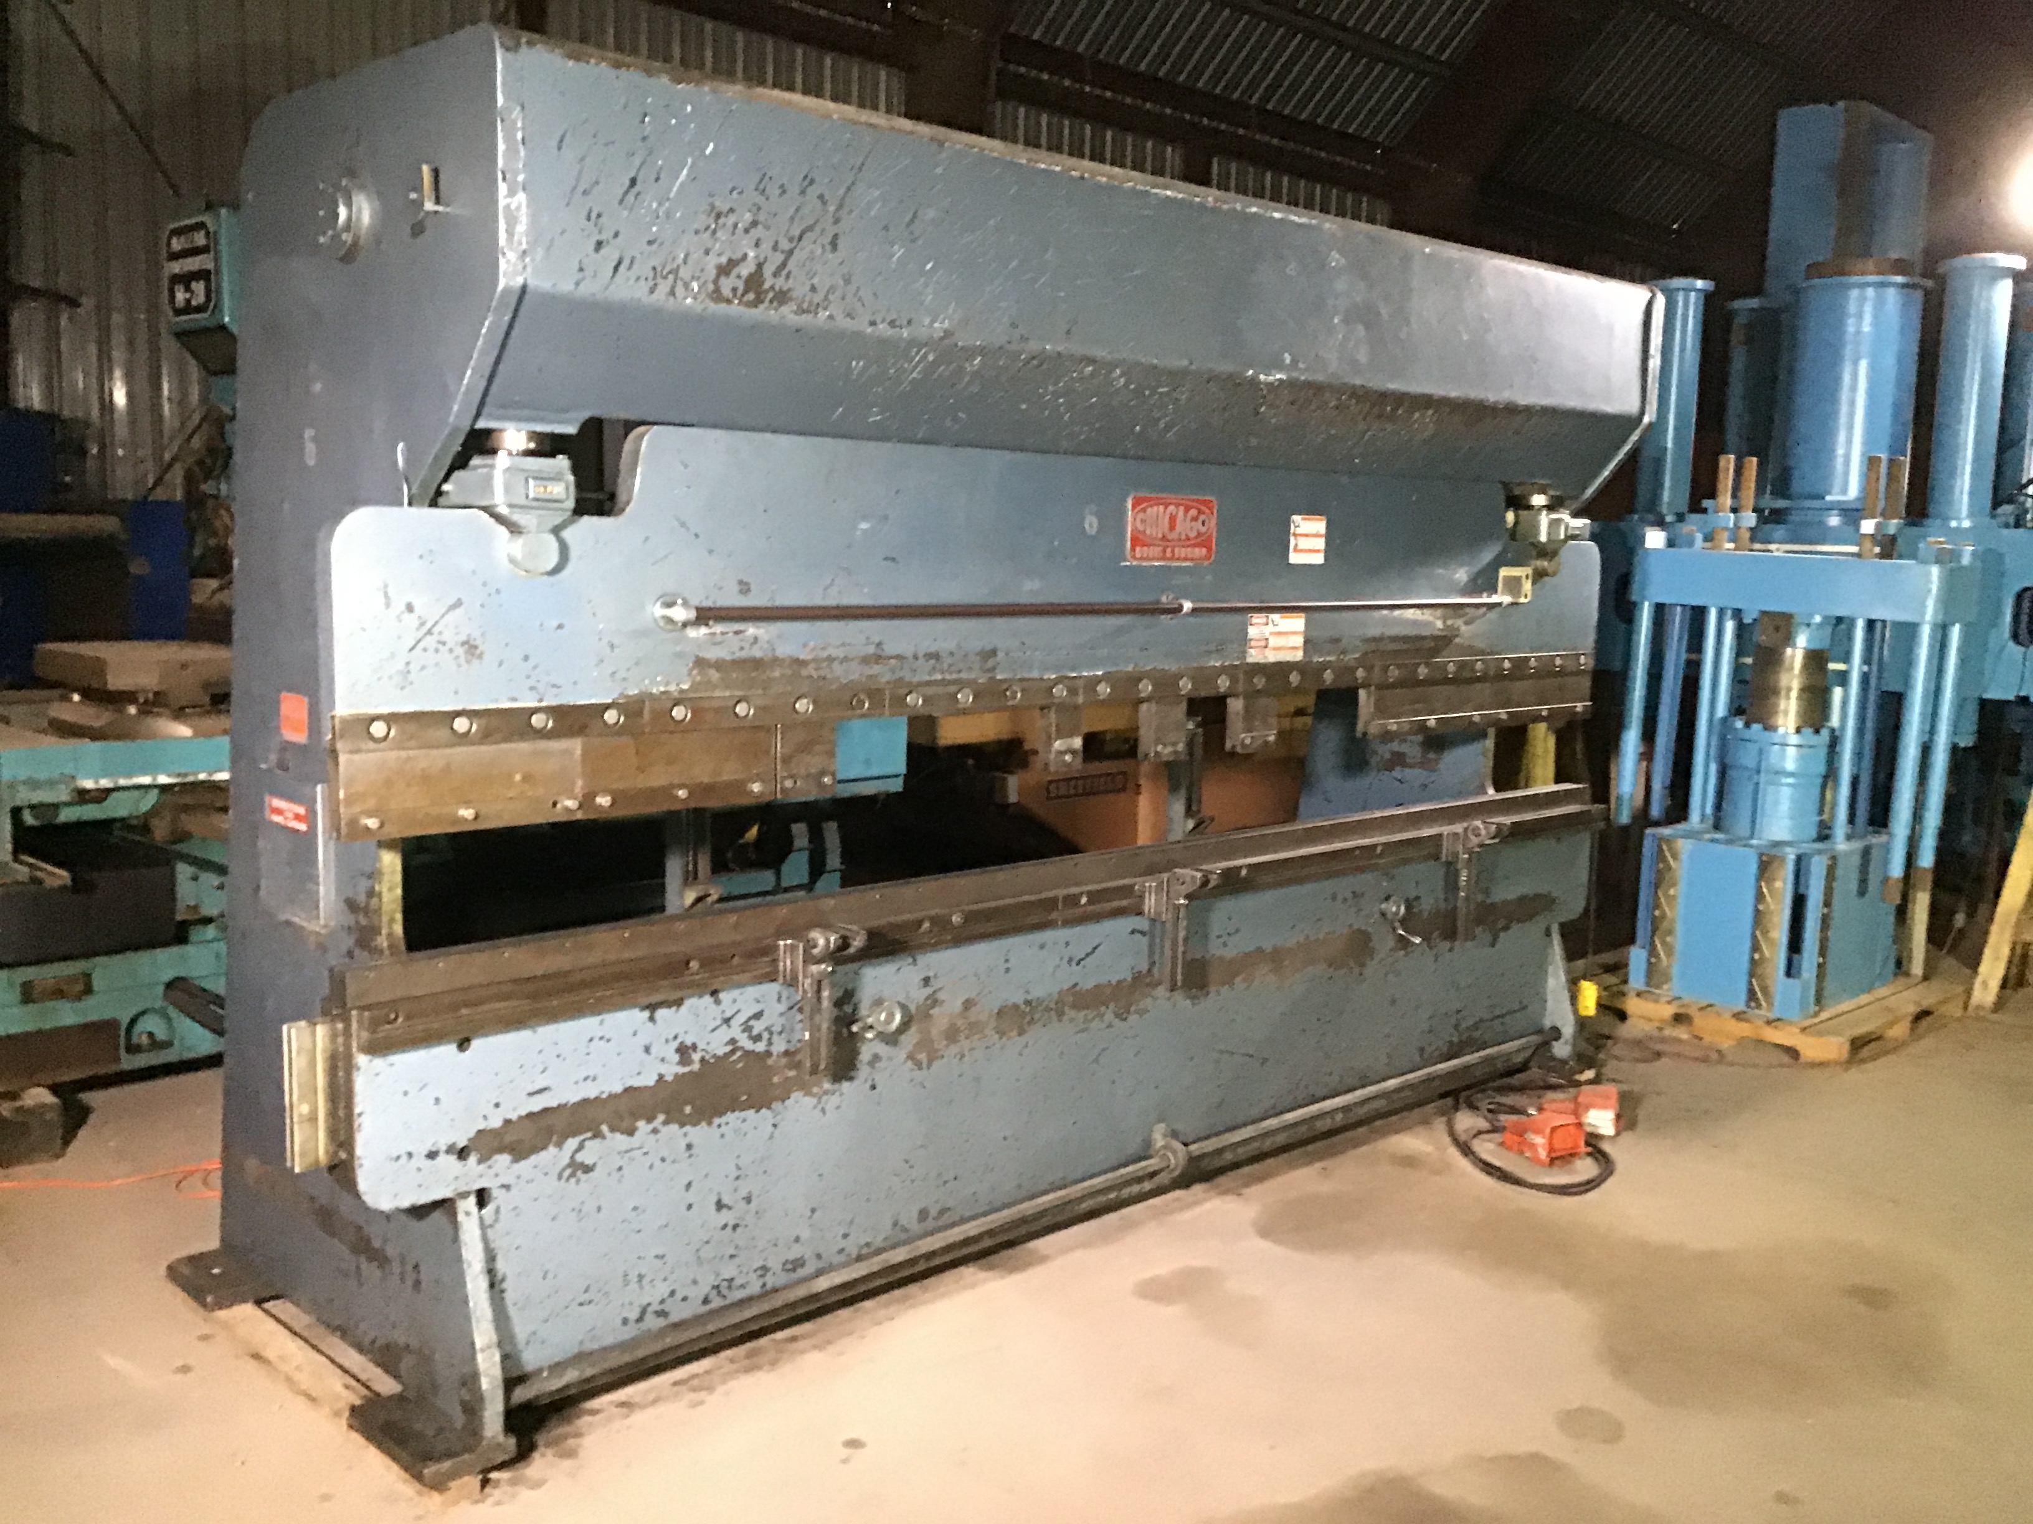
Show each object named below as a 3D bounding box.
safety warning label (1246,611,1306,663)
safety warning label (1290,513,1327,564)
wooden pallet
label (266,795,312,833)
[{"bbox_3d":[0.711,-0.338,4.974,0.244,0.129,0.004,-5,10,-43],"label":"safety warning label"},{"bbox_3d":[0.805,-0.612,5.019,0.156,0.132,0.004,-5,10,-43],"label":"safety warning label"},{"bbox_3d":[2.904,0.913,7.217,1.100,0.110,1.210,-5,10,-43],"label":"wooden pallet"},{"bbox_3d":[-1.550,0.111,3.871,0.004,0.056,0.232,-5,10,-43],"label":"label"}]

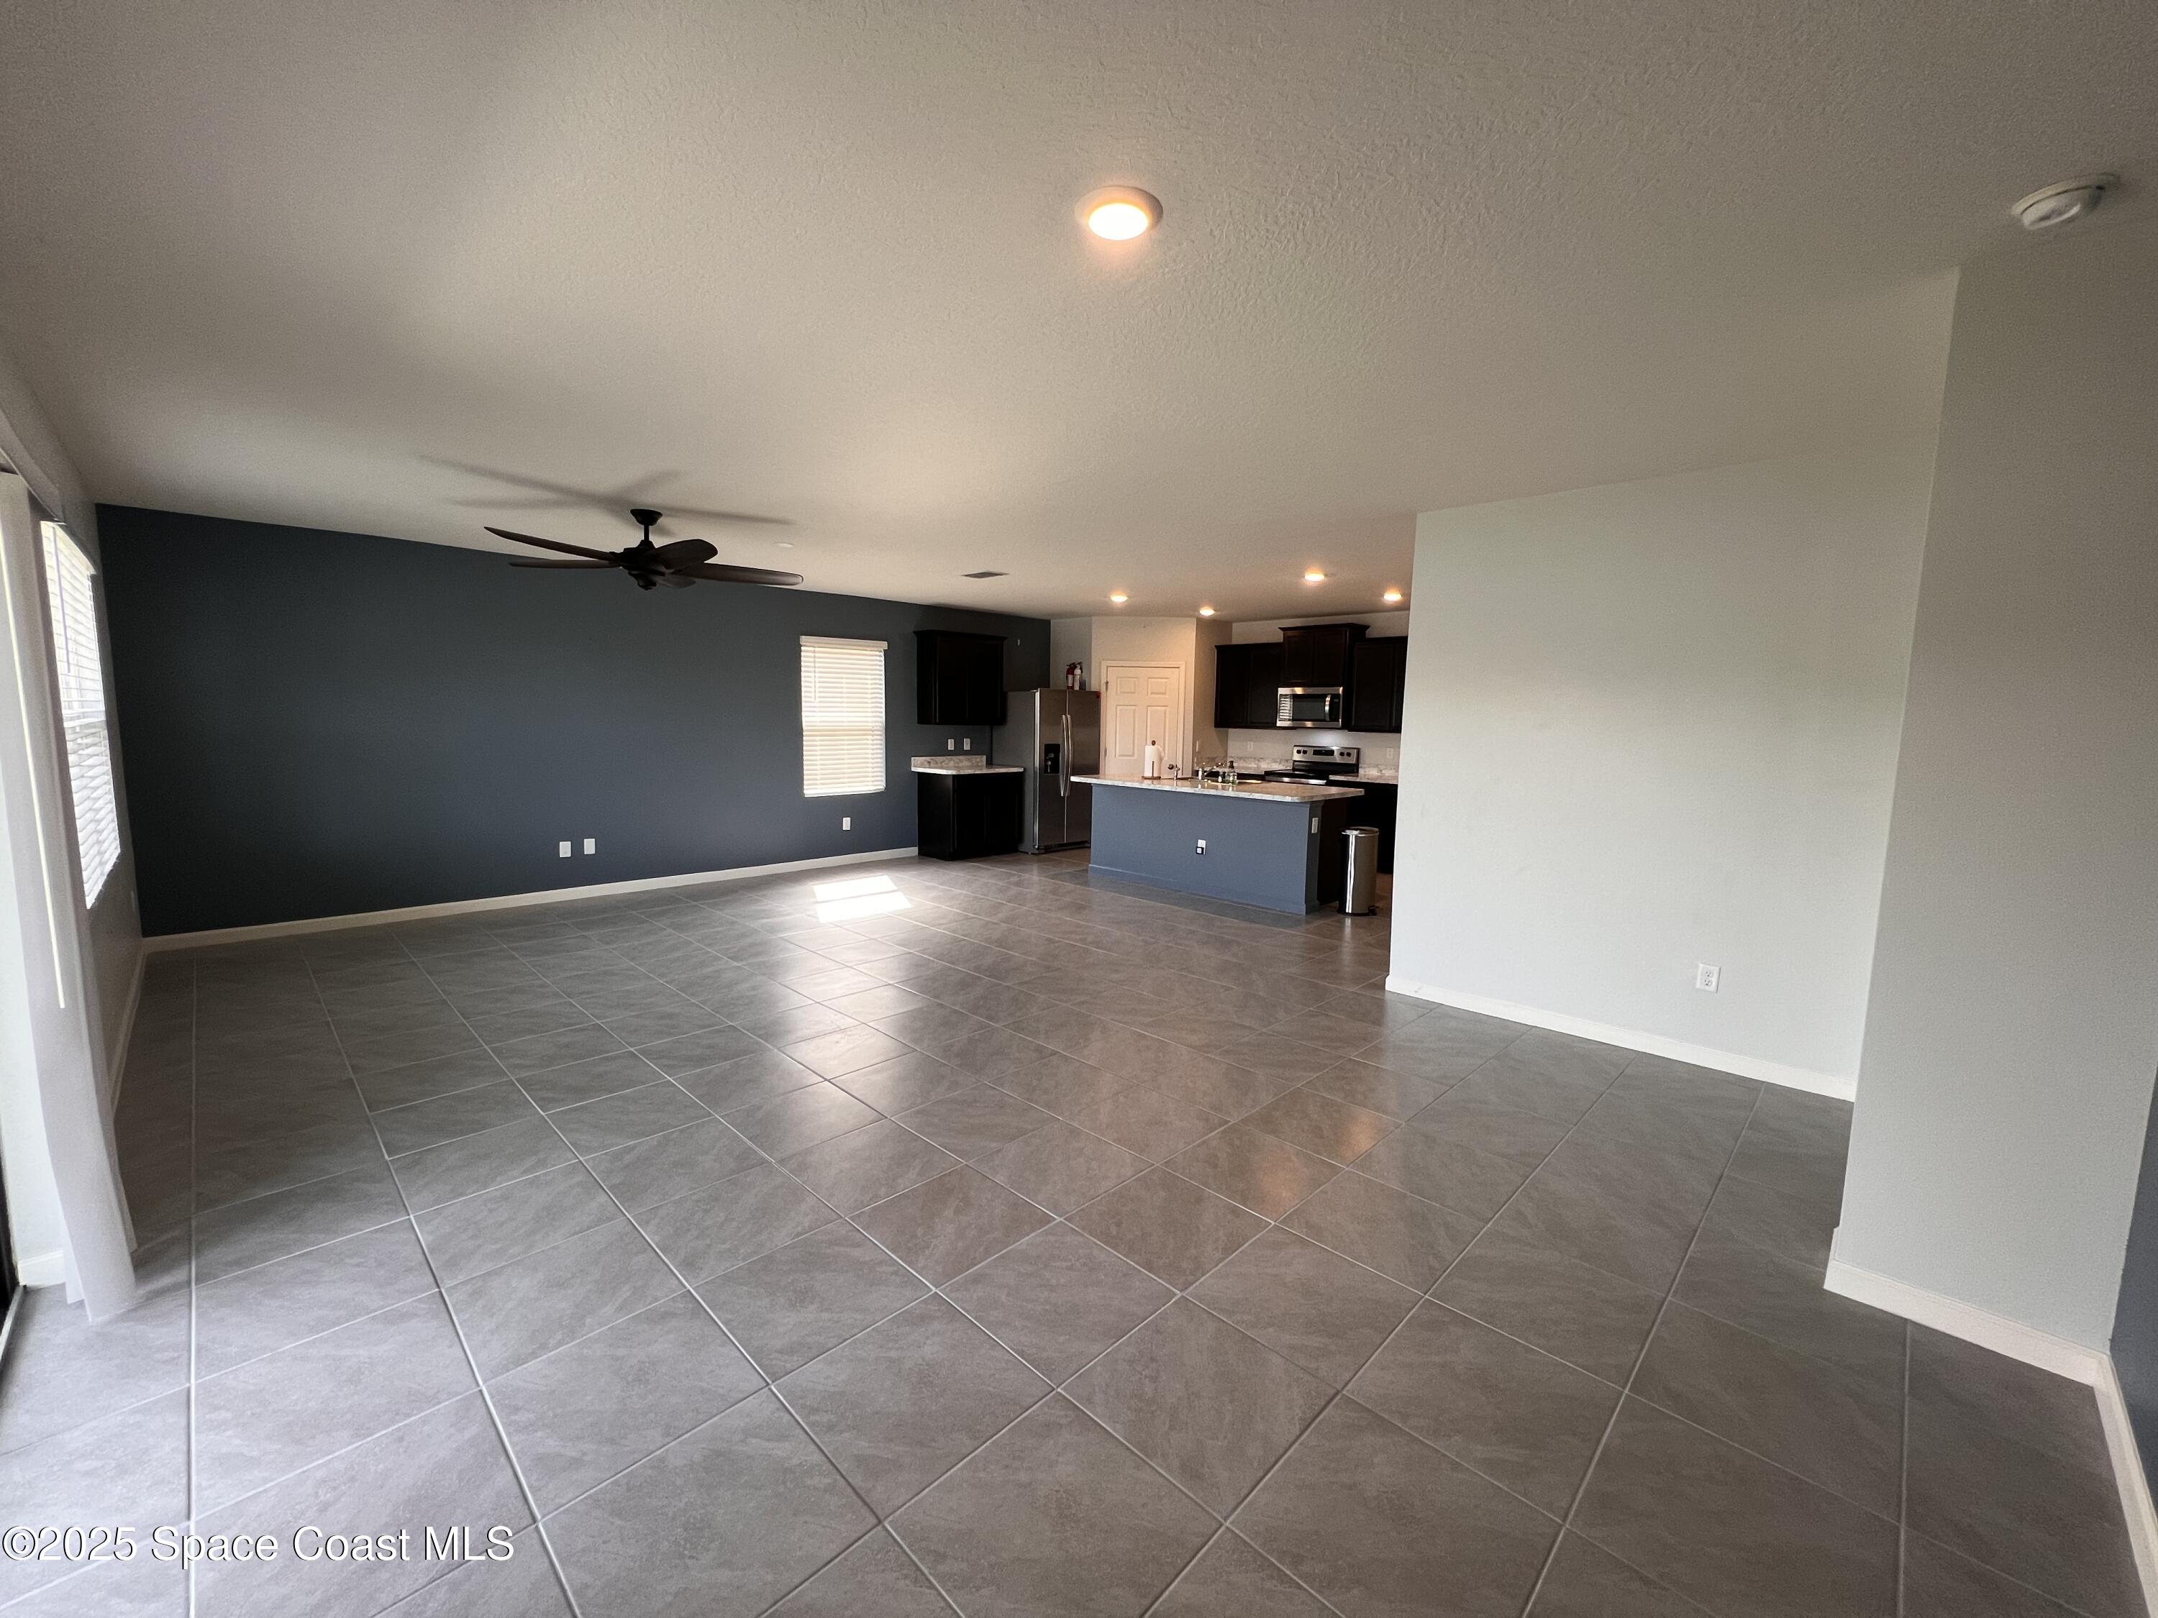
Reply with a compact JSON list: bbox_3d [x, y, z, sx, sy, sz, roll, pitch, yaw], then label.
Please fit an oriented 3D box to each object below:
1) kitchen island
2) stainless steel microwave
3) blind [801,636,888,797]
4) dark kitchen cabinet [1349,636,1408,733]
[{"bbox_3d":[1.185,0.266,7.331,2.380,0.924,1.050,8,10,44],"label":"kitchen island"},{"bbox_3d":[2.603,-1.100,8.795,0.766,0.420,0.406,7,9,44],"label":"stainless steel microwave"},{"bbox_3d":[-2.339,-0.891,8.037,0.070,1.520,0.919,7,10,44],"label":"blind"},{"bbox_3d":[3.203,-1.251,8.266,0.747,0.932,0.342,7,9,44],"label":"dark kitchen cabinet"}]

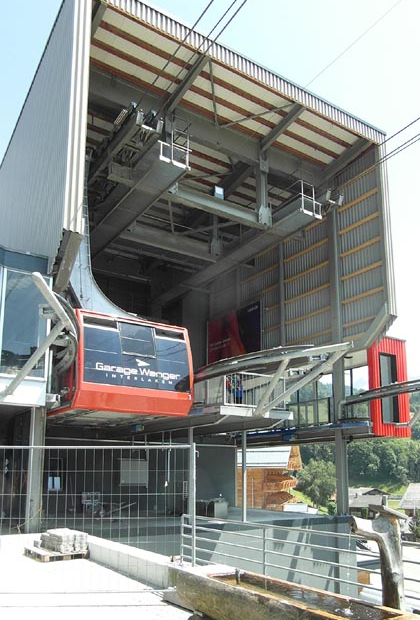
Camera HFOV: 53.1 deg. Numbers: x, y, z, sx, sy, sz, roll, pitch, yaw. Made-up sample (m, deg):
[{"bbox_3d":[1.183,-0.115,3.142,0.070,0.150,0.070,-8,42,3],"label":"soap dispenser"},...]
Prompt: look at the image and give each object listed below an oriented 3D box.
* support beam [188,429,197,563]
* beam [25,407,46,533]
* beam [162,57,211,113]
[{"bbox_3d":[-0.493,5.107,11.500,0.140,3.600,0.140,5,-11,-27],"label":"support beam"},{"bbox_3d":[-4.557,4.177,11.000,0.310,3.201,0.310,5,-11,-27],"label":"beam"},{"bbox_3d":[-0.761,-6.825,12.850,0.300,0.360,2.418,6,-10,-28],"label":"beam"}]

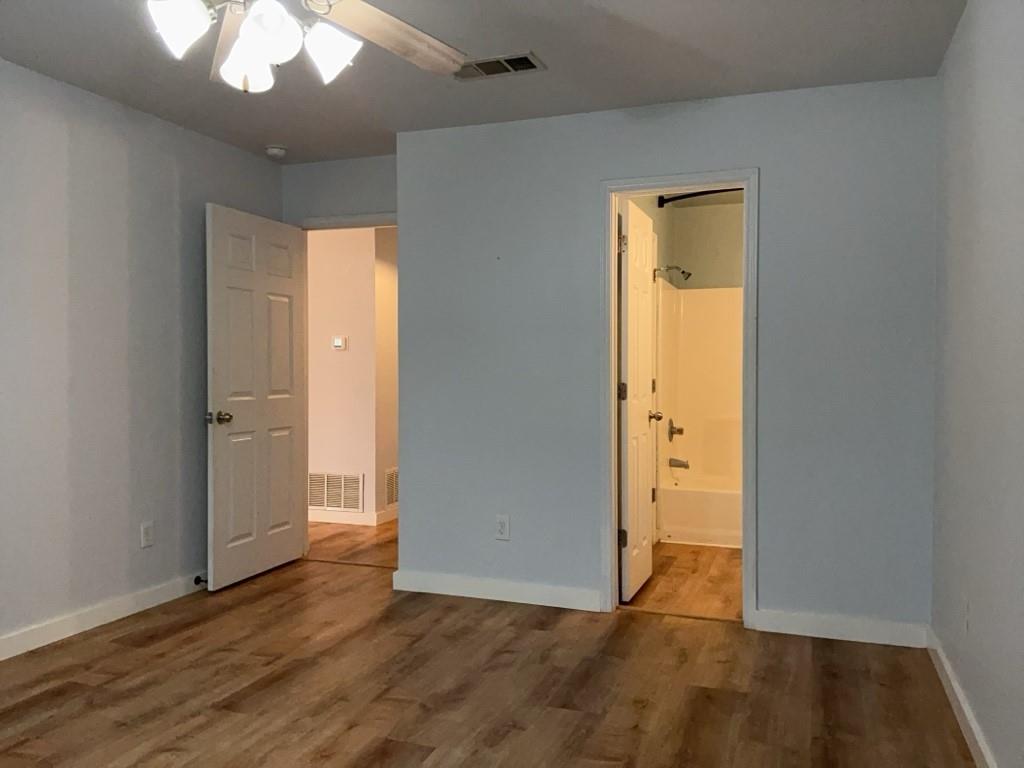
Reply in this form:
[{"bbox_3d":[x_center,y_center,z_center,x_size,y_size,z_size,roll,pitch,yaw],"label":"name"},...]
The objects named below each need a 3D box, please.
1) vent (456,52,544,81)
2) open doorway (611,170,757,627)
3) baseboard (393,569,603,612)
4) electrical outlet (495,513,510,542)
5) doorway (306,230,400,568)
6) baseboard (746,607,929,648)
[{"bbox_3d":[-0.079,-1.304,3.307,0.401,0.022,0.205,1,1,21],"label":"vent"},{"bbox_3d":[0.808,0.093,3.819,0.640,2.056,0.135,1,1,21],"label":"open doorway"},{"bbox_3d":[-0.099,1.061,4.112,1.159,0.105,0.020,1,1,21],"label":"baseboard"},{"bbox_3d":[-0.048,0.740,4.094,0.080,0.128,0.016,1,1,21],"label":"electrical outlet"},{"bbox_3d":[-0.898,0.081,4.821,0.780,2.036,0.130,1,1,21],"label":"doorway"},{"bbox_3d":[1.432,1.075,3.537,0.737,0.107,0.020,1,1,21],"label":"baseboard"}]

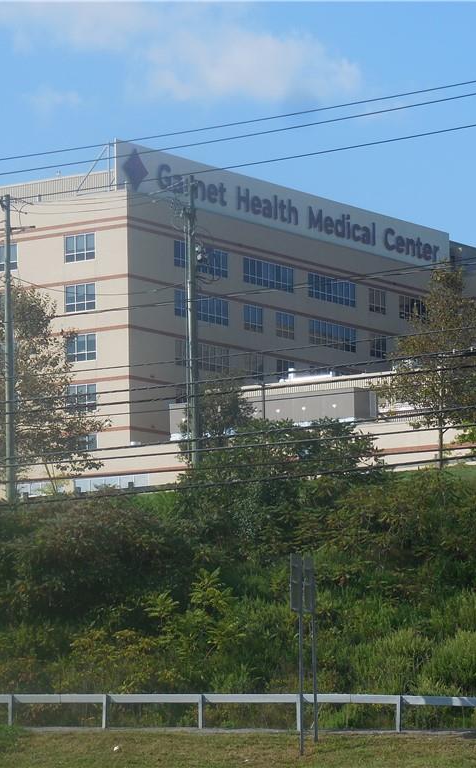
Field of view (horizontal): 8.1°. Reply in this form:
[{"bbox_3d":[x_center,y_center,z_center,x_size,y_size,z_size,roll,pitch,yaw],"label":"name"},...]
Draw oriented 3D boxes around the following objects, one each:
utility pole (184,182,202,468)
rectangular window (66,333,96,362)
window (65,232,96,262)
[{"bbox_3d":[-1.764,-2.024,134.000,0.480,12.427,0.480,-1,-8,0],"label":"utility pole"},{"bbox_3d":[-13.578,-3.048,289.015,3.251,2.274,0.150,-6,-9,33],"label":"rectangular window"},{"bbox_3d":[-13.675,-11.783,290.152,3.264,2.336,0.150,-6,-9,33],"label":"window"}]

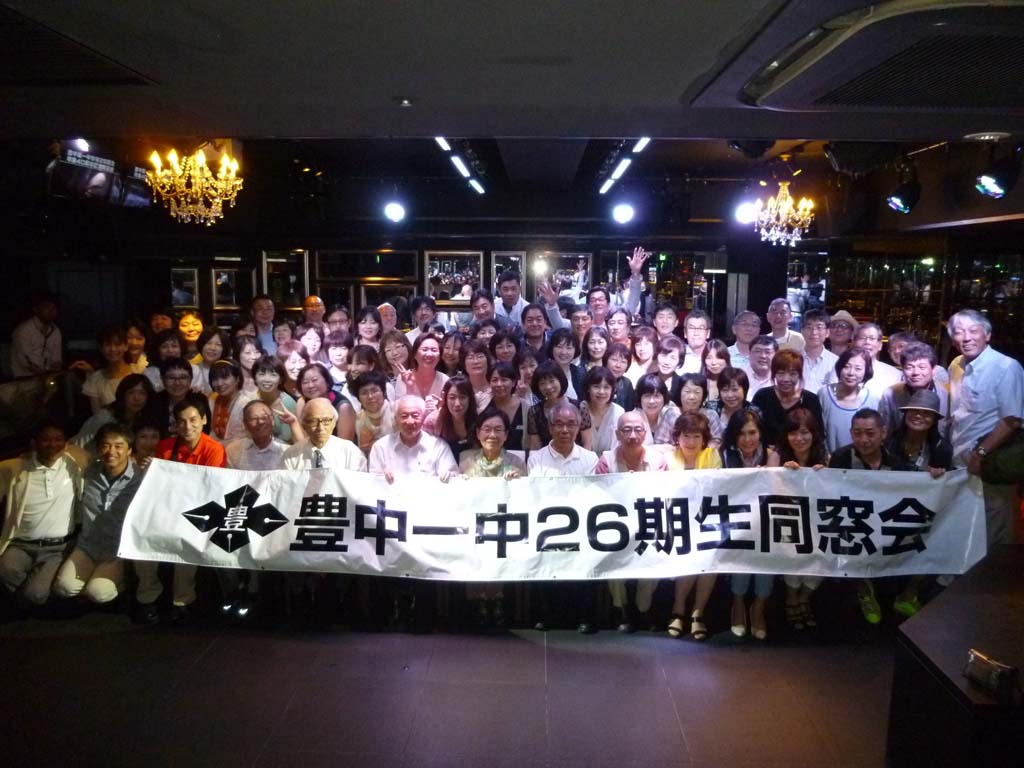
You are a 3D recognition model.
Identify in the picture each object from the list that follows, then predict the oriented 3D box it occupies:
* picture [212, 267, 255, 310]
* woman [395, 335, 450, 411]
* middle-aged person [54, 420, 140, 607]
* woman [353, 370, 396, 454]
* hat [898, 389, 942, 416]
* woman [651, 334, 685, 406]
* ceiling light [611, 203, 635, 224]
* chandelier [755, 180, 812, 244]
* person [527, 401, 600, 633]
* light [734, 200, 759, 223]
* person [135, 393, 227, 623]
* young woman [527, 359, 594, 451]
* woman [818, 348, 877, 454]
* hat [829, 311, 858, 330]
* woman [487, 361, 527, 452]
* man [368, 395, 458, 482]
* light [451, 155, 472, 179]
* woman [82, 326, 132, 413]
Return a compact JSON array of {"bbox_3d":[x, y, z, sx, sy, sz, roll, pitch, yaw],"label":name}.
[{"bbox_3d":[-3.395,-1.179,9.031,0.530,0.510,0.050,1,8,2],"label":"picture"},{"bbox_3d":[-0.567,0.454,5.128,0.480,1.610,0.400,0,8,-3],"label":"woman"},{"bbox_3d":[-2.461,0.787,4.485,0.540,1.090,0.660,-1,8,-12],"label":"middle-aged person"},{"bbox_3d":[-0.858,0.598,4.834,0.450,1.400,0.450,0,8,-6],"label":"woman"},{"bbox_3d":[2.343,0.100,4.231,0.245,0.130,0.280,12,16,17],"label":"hat"},{"bbox_3d":[1.015,0.450,4.948,0.430,1.553,0.300,2,9,7],"label":"woman"},{"bbox_3d":[1.031,-1.591,6.902,0.230,0.230,0.250,1,21,2],"label":"ceiling light"},{"bbox_3d":[1.950,-1.222,5.301,0.430,0.455,0.430,4,10,19],"label":"chandelier"},{"bbox_3d":[0.283,0.737,4.404,0.460,1.260,0.660,0,8,-1],"label":"person"},{"bbox_3d":[2.175,-1.590,6.858,0.230,0.230,0.250,1,21,2],"label":"light"},{"bbox_3d":[-1.906,0.680,4.274,0.540,1.210,0.680,-1,9,-10],"label":"person"},{"bbox_3d":[0.292,0.531,4.833,0.450,1.370,0.420,1,9,2],"label":"young woman"},{"bbox_3d":[2.017,0.527,4.563,0.440,1.490,0.320,3,9,16],"label":"woman"},{"bbox_3d":[2.639,-0.517,5.907,0.260,0.140,0.290,2,8,14],"label":"hat"},{"bbox_3d":[-0.045,0.567,4.926,0.450,1.450,0.420,1,8,2],"label":"woman"},{"bbox_3d":[-0.570,0.682,4.242,0.520,1.240,0.680,0,9,-4],"label":"man"},{"bbox_3d":[-0.401,-1.755,5.938,0.070,0.060,1.199,1,9,2],"label":"light"},{"bbox_3d":[-2.770,0.377,5.189,0.450,1.561,0.320,-2,9,-13],"label":"woman"}]

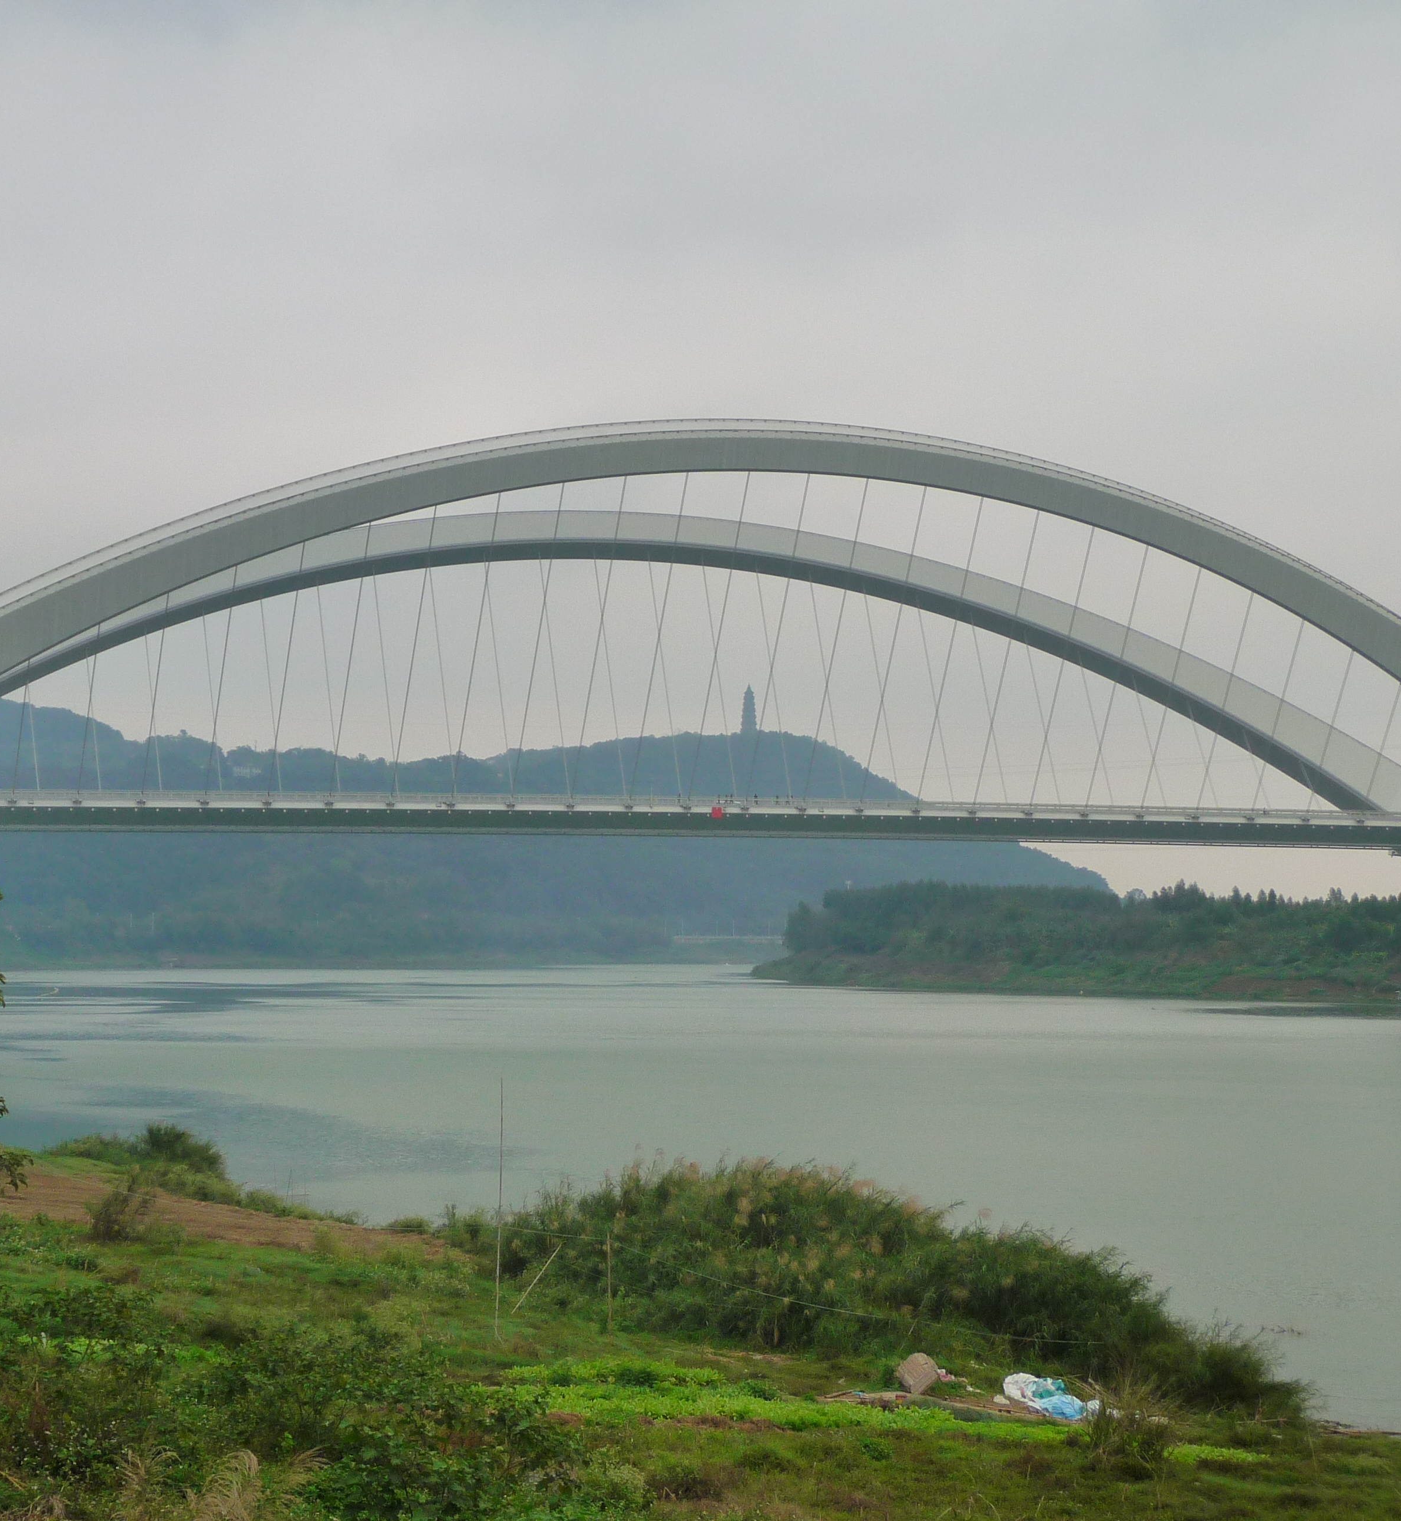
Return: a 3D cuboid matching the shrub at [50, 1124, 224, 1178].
[{"bbox_3d":[-24.230,16.830,147.000,7.300,2.300,4.200,0,-3,0],"label":"shrub"}]

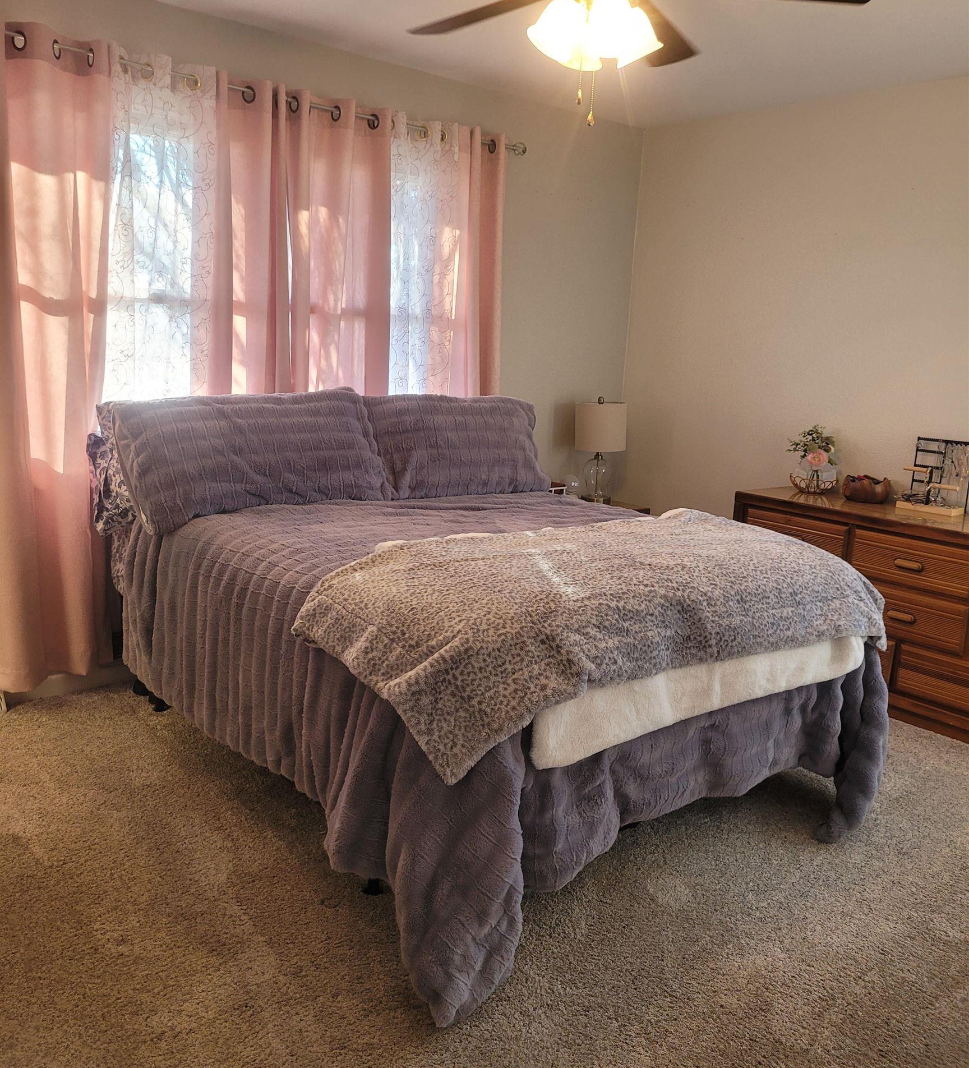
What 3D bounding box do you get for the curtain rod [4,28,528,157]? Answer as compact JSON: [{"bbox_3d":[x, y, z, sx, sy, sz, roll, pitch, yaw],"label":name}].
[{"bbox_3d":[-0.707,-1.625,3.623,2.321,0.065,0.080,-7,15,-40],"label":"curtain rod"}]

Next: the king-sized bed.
[{"bbox_3d":[-0.038,0.167,3.204,1.813,1.106,2.162,-7,15,-40],"label":"king-sized bed"}]

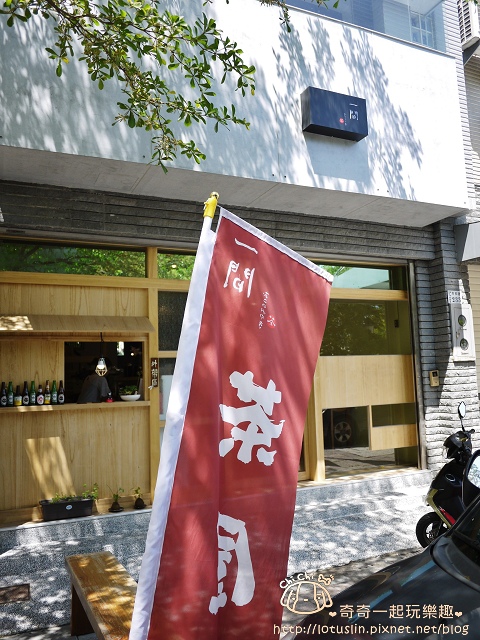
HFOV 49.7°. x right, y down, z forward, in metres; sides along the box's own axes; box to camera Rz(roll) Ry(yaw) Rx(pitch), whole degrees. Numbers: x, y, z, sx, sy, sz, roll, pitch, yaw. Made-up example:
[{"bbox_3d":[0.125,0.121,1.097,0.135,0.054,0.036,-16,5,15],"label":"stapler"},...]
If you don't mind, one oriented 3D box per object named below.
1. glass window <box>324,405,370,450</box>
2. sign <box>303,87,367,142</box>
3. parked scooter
[{"bbox_3d":[1.238,1.257,5.993,0.628,0.468,0.060,1,-6,-23],"label":"glass window"},{"bbox_3d":[0.971,-2.089,5.285,0.672,0.387,0.169,1,-6,-23],"label":"sign"},{"bbox_3d":[2.222,1.263,4.066,1.750,1.200,0.680,-3,-6,19],"label":"parked scooter"}]

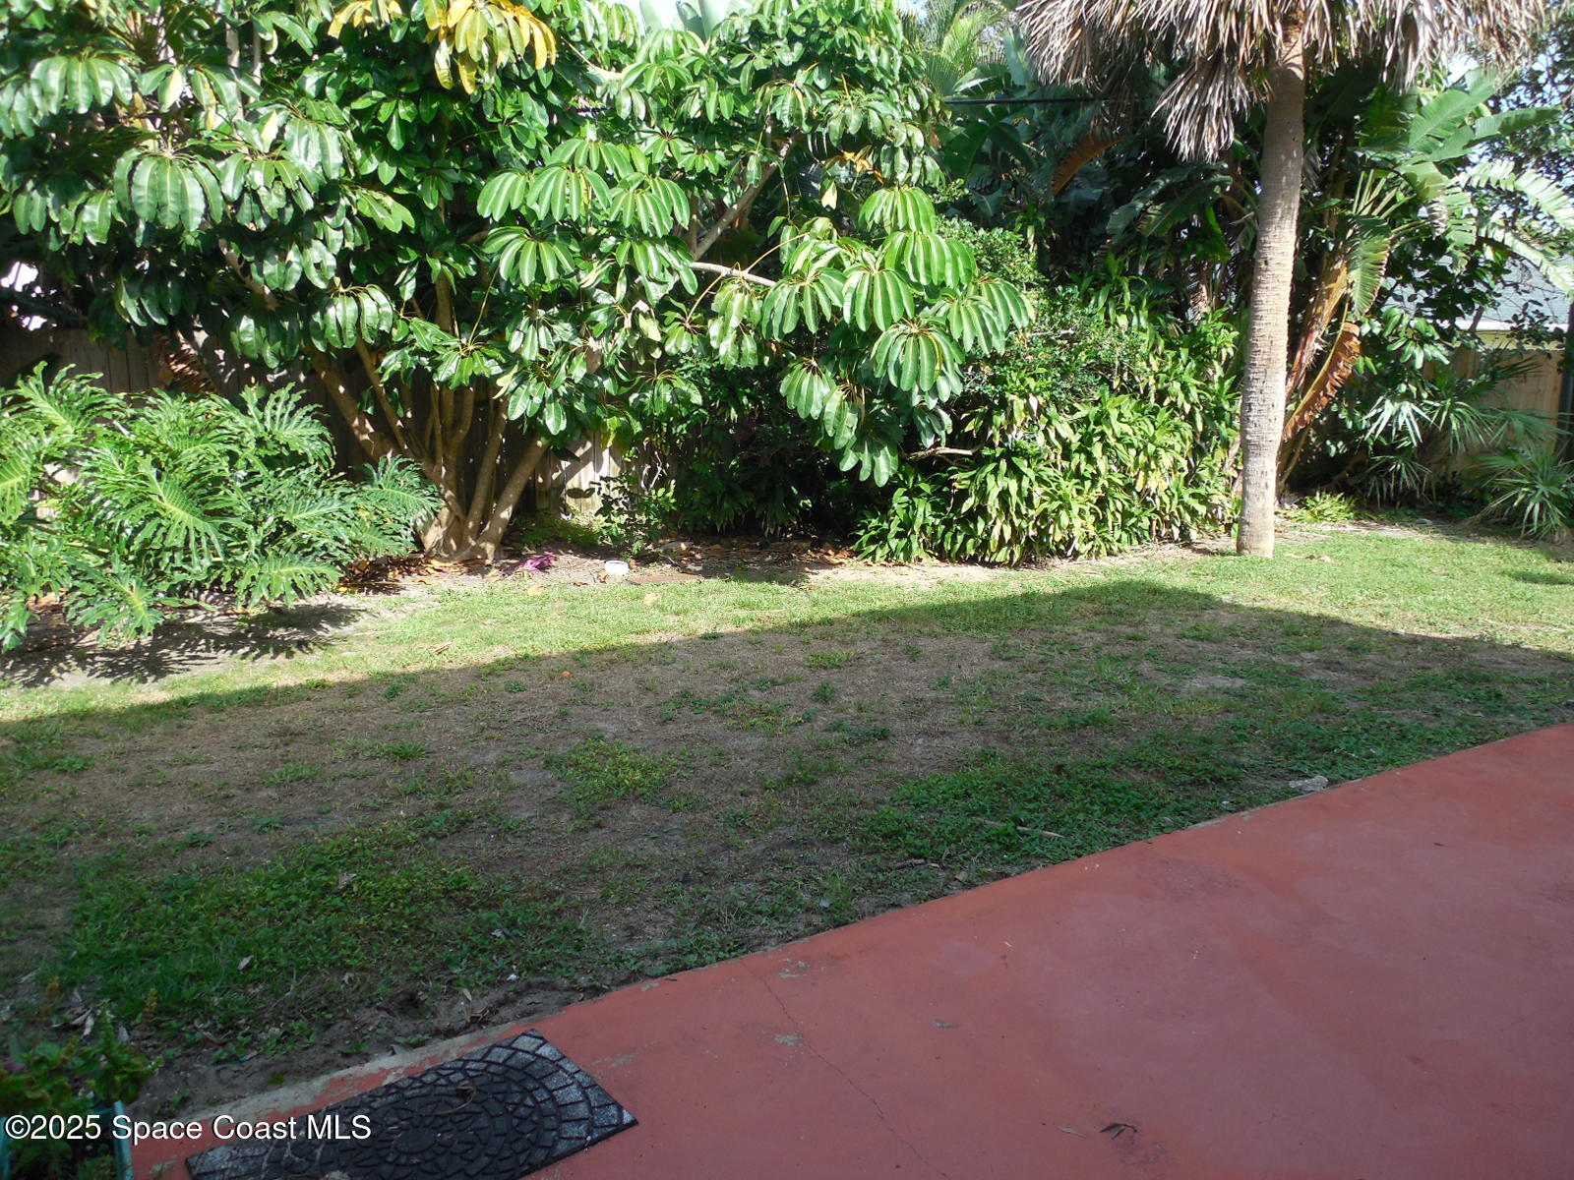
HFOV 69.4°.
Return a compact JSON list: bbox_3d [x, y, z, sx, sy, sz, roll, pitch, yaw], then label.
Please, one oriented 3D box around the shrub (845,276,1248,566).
[{"bbox_3d":[2.330,-1.554,10.389,3.150,2.420,1.900,-3,11,-15],"label":"shrub"}]

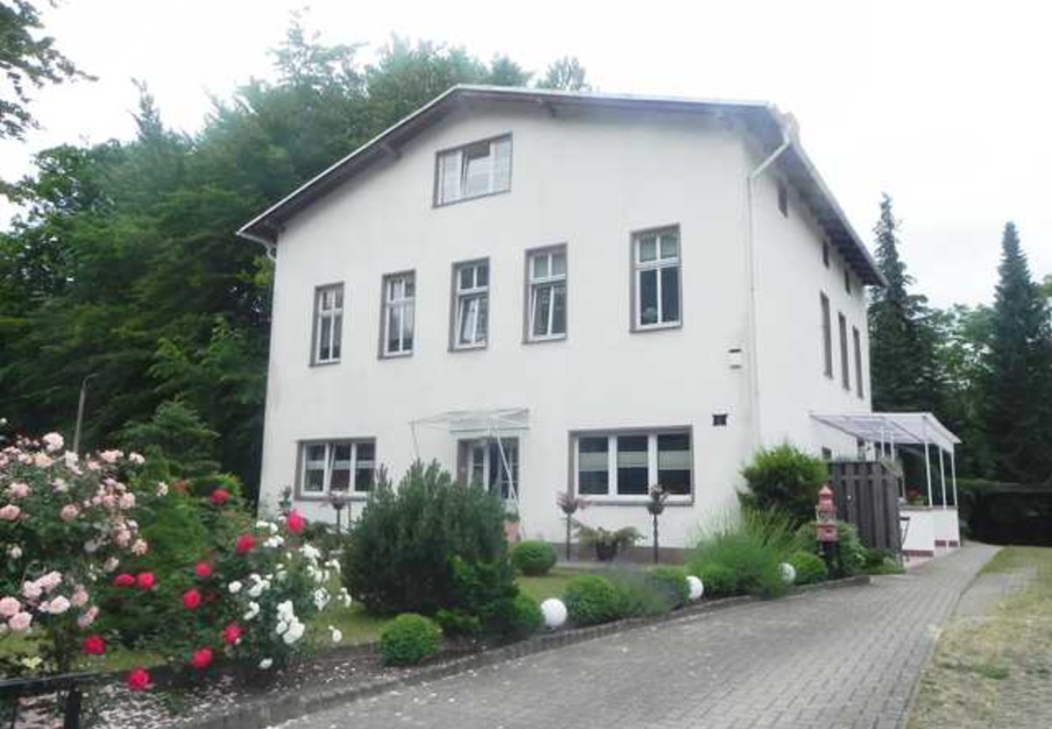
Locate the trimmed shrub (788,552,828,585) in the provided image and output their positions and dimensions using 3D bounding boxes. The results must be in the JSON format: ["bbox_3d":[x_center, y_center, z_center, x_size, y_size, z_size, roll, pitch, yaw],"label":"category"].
[{"bbox_3d":[3.620,2.592,10.155,0.489,0.385,0.489,-5,-12,29],"label":"trimmed shrub"}]

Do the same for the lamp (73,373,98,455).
[{"bbox_3d":[-14.900,3.100,26.520,0.750,5.588,0.250,1,-10,0],"label":"lamp"}]

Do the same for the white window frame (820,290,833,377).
[{"bbox_3d":[7.563,-0.698,19.983,0.150,2.050,1.100,-5,-12,31],"label":"white window frame"}]

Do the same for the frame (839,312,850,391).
[{"bbox_3d":[8.721,-0.358,21.822,0.150,2.050,1.100,-5,-12,31],"label":"frame"}]

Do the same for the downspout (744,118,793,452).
[{"bbox_3d":[4.237,-0.300,13.401,0.800,7.400,0.140,-5,-11,32],"label":"downspout"}]

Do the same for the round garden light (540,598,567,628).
[{"bbox_3d":[0.255,2.276,7.236,0.261,0.261,0.261,1,-10,0],"label":"round garden light"}]

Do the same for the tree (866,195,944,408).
[{"bbox_3d":[15.404,-0.266,32.776,4.000,14.280,4.000,1,-10,0],"label":"tree"}]

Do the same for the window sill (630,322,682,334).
[{"bbox_3d":[2.474,-0.685,15.004,1.070,0.070,0.200,-5,-12,31],"label":"window sill"}]

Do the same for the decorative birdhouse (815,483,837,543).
[{"bbox_3d":[4.058,2.002,10.647,0.295,0.770,0.295,-4,-11,24],"label":"decorative birdhouse"}]

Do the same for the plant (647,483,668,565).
[{"bbox_3d":[2.183,2.641,13.115,0.335,1.290,0.335,-5,-12,29],"label":"plant"}]

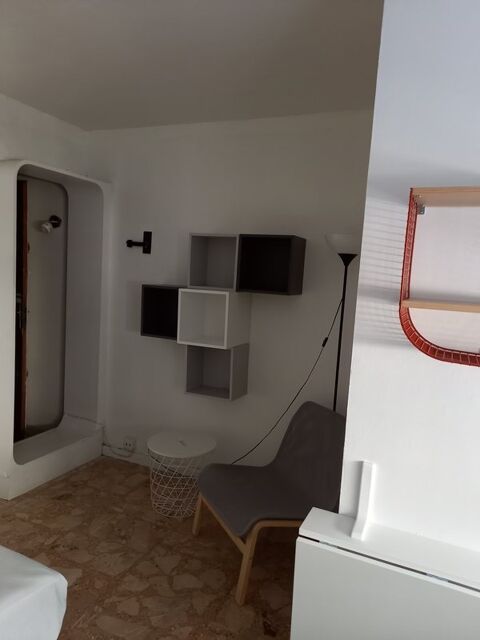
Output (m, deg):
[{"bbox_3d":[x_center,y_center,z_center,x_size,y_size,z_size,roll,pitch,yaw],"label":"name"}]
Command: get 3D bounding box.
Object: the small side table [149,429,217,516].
[{"bbox_3d":[-0.381,0.990,2.935,0.440,0.420,0.440,3,6,0],"label":"small side table"}]

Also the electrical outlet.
[{"bbox_3d":[-0.860,0.962,3.578,0.095,0.100,0.040,6,6,24],"label":"electrical outlet"}]

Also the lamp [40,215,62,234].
[{"bbox_3d":[-1.555,-0.792,3.803,0.120,0.150,0.130,6,6,24],"label":"lamp"}]

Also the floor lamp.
[{"bbox_3d":[0.572,0.386,2.747,0.262,1.756,0.262,6,6,24],"label":"floor lamp"}]

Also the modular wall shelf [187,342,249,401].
[{"bbox_3d":[-0.157,0.321,3.096,0.350,0.350,0.250,6,6,24],"label":"modular wall shelf"}]

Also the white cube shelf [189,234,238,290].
[{"bbox_3d":[-0.122,-0.375,3.025,0.350,0.350,0.250,6,6,24],"label":"white cube shelf"}]

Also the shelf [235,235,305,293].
[{"bbox_3d":[0.197,-0.344,2.884,0.350,0.350,0.250,6,6,24],"label":"shelf"}]

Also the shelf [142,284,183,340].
[{"bbox_3d":[-0.459,-0.058,3.201,0.350,0.350,0.250,6,6,24],"label":"shelf"}]

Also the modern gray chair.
[{"bbox_3d":[0.210,0.898,2.507,0.760,0.750,0.640,0,7,-25],"label":"modern gray chair"}]

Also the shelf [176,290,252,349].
[{"bbox_3d":[-0.160,-0.023,3.015,0.350,0.350,0.350,6,6,24],"label":"shelf"}]

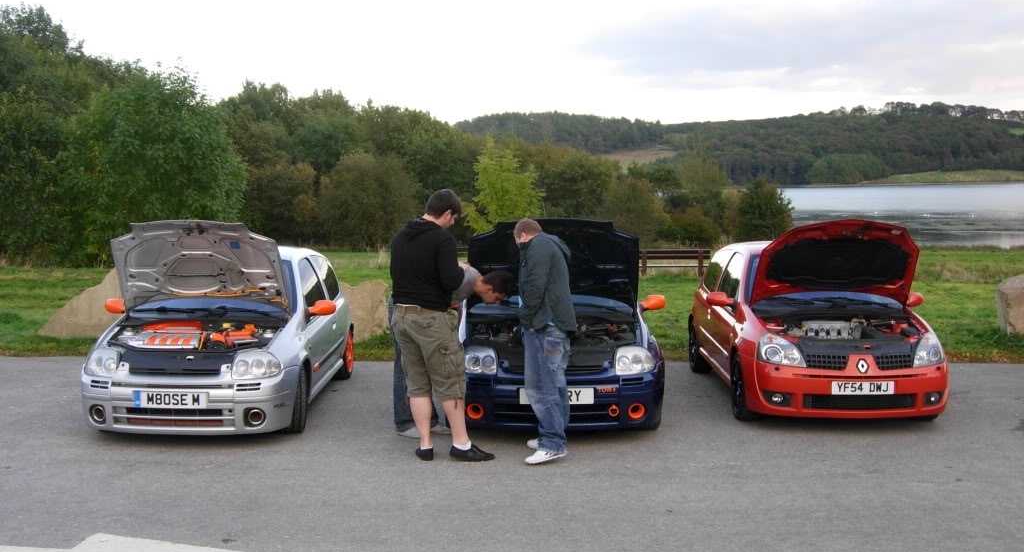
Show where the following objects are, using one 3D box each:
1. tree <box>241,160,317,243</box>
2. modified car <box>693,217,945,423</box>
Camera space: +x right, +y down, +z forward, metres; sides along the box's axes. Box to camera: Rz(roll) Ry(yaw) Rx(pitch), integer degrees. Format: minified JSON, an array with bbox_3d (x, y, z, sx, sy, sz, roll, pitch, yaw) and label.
[{"bbox_3d":[-9.867,-3.106,45.000,3.212,3.550,3.051,0,4,0],"label":"tree"},{"bbox_3d":[2.643,0.290,9.696,1.750,1.600,3.800,0,4,1],"label":"modified car"}]

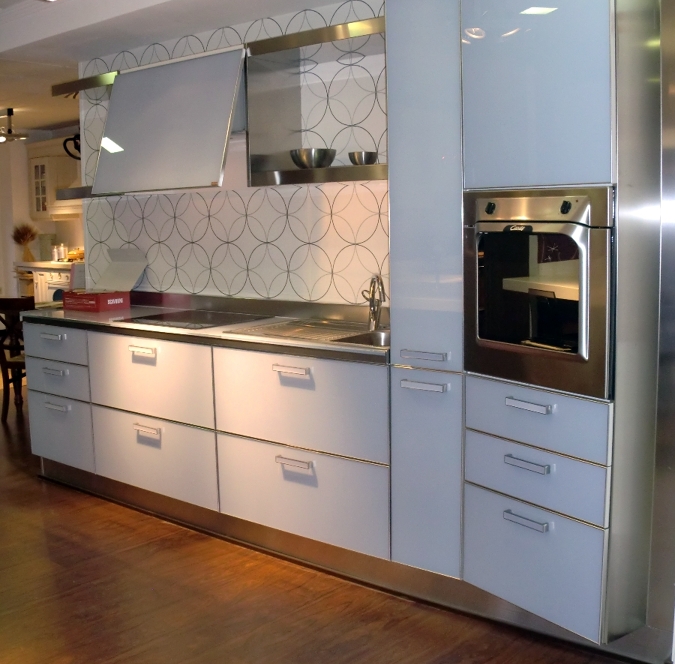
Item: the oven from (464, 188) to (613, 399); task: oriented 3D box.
[{"bbox_3d":[0.777,-0.145,2.784,0.571,0.586,0.601,-6,8,-32],"label":"oven"}]

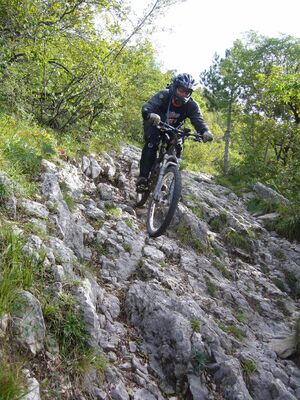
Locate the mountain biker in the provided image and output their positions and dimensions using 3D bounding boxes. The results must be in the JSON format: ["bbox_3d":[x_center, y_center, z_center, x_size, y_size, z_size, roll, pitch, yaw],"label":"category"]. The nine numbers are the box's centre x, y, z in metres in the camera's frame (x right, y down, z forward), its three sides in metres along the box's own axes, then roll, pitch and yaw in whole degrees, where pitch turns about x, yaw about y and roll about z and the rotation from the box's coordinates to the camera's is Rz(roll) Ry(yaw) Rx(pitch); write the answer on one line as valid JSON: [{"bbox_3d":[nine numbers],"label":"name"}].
[{"bbox_3d":[0.205,-0.665,4.130,0.670,1.180,0.820,2,0,-14],"label":"mountain biker"}]

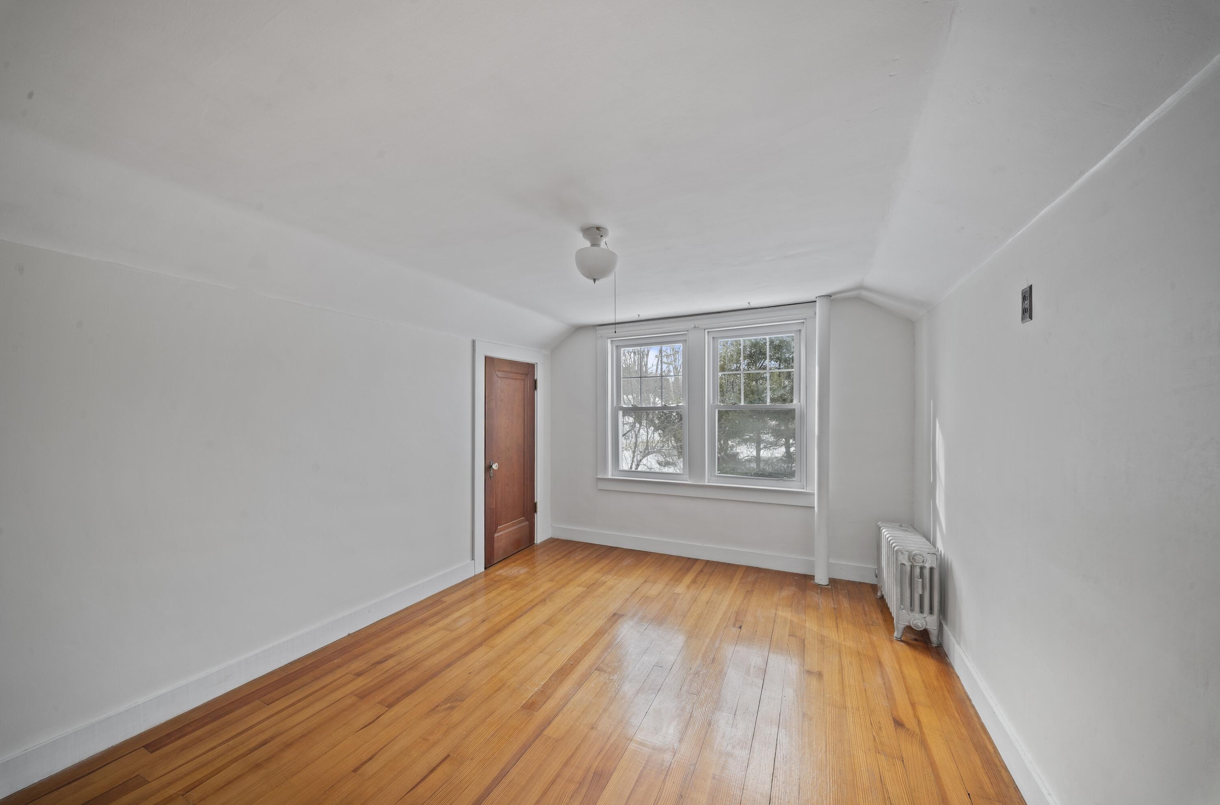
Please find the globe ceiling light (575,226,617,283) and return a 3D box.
[{"bbox_3d":[-0.071,-0.685,1.923,0.204,0.241,0.204,0,-2,0],"label":"globe ceiling light"}]

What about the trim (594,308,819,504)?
[{"bbox_3d":[0.732,0.033,3.462,1.906,1.540,0.100,-1,-2,26],"label":"trim"}]

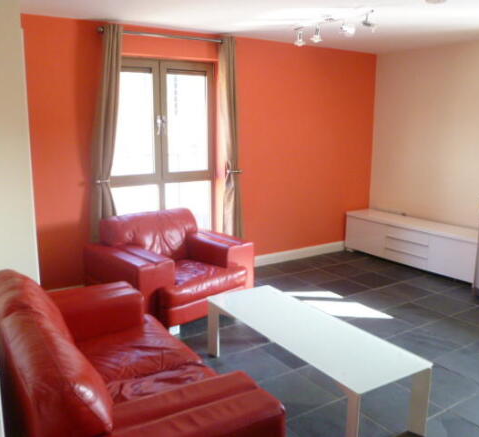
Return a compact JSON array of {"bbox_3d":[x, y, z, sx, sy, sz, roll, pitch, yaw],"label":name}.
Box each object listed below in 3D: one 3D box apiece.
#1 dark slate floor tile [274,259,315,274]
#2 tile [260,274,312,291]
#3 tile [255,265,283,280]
[{"bbox_3d":[0.565,0.543,5.227,0.400,0.013,0.400,-7,13,-31],"label":"dark slate floor tile"},{"bbox_3d":[0.477,0.654,4.739,0.399,0.012,0.399,-7,13,-31],"label":"tile"},{"bbox_3d":[0.268,0.591,5.073,0.399,0.012,0.399,-7,13,-31],"label":"tile"}]

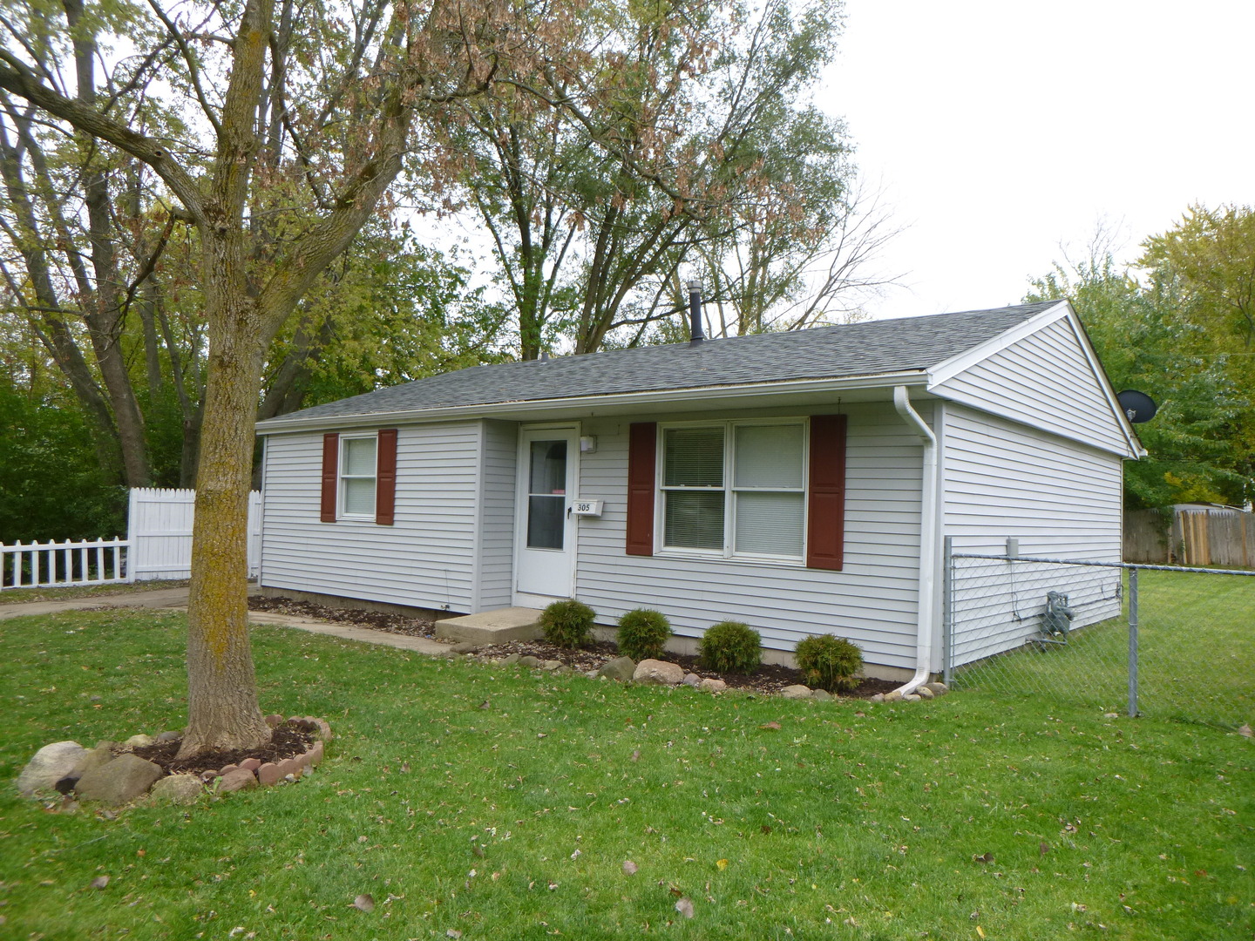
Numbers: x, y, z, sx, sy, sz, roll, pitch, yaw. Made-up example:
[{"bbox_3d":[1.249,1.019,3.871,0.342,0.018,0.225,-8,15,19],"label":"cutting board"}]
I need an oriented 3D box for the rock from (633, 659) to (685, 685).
[{"bbox_3d":[0.280,1.797,8.086,0.464,0.210,0.301,2,-3,2],"label":"rock"}]

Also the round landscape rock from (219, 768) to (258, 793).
[{"bbox_3d":[-2.050,1.636,4.781,0.190,0.108,0.133,3,-3,-22],"label":"round landscape rock"}]

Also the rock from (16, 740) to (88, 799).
[{"bbox_3d":[-2.935,1.523,4.623,0.303,0.260,0.243,4,-3,-31],"label":"rock"}]

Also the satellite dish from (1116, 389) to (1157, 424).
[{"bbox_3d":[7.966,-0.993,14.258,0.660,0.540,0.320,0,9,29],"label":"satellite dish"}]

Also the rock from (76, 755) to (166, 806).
[{"bbox_3d":[-2.544,1.548,4.544,0.386,0.229,0.290,3,-3,-28],"label":"rock"}]

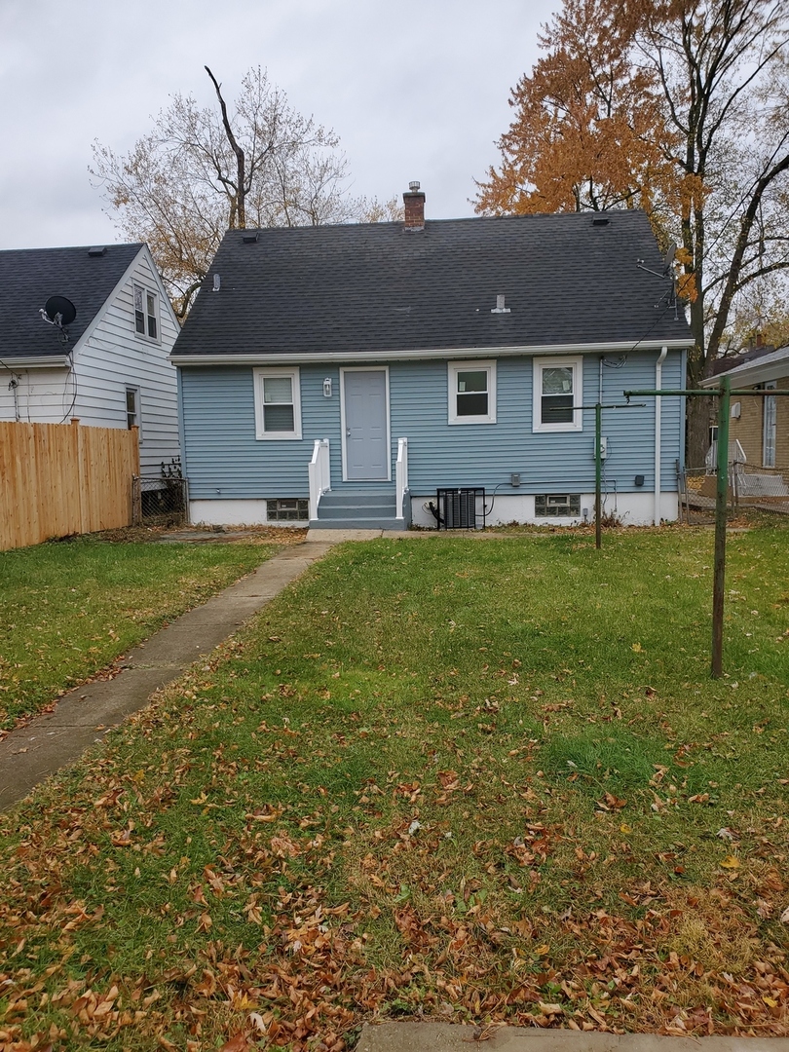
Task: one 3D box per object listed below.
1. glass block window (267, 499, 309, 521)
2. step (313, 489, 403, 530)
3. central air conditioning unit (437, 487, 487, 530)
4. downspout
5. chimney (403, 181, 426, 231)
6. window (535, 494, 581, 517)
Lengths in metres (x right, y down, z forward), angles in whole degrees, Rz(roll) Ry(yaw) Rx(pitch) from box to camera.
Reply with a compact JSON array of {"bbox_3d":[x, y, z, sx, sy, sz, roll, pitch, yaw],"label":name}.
[{"bbox_3d":[-2.046,-0.297,15.234,0.815,0.400,0.090,-1,7,6],"label":"glass block window"},{"bbox_3d":[-0.567,-0.283,14.265,1.650,0.600,1.400,-1,7,6],"label":"step"},{"bbox_3d":[1.197,-0.326,14.119,0.810,0.720,0.740,-1,7,6],"label":"central air conditioning unit"},{"bbox_3d":[4.721,-1.541,14.028,0.090,3.130,0.430,-1,7,6],"label":"downspout"},{"bbox_3d":[0.456,-7.116,17.661,0.470,1.100,0.470,-1,7,6],"label":"chimney"},{"bbox_3d":[3.033,-0.370,14.675,0.830,0.405,0.090,-1,7,6],"label":"window"}]

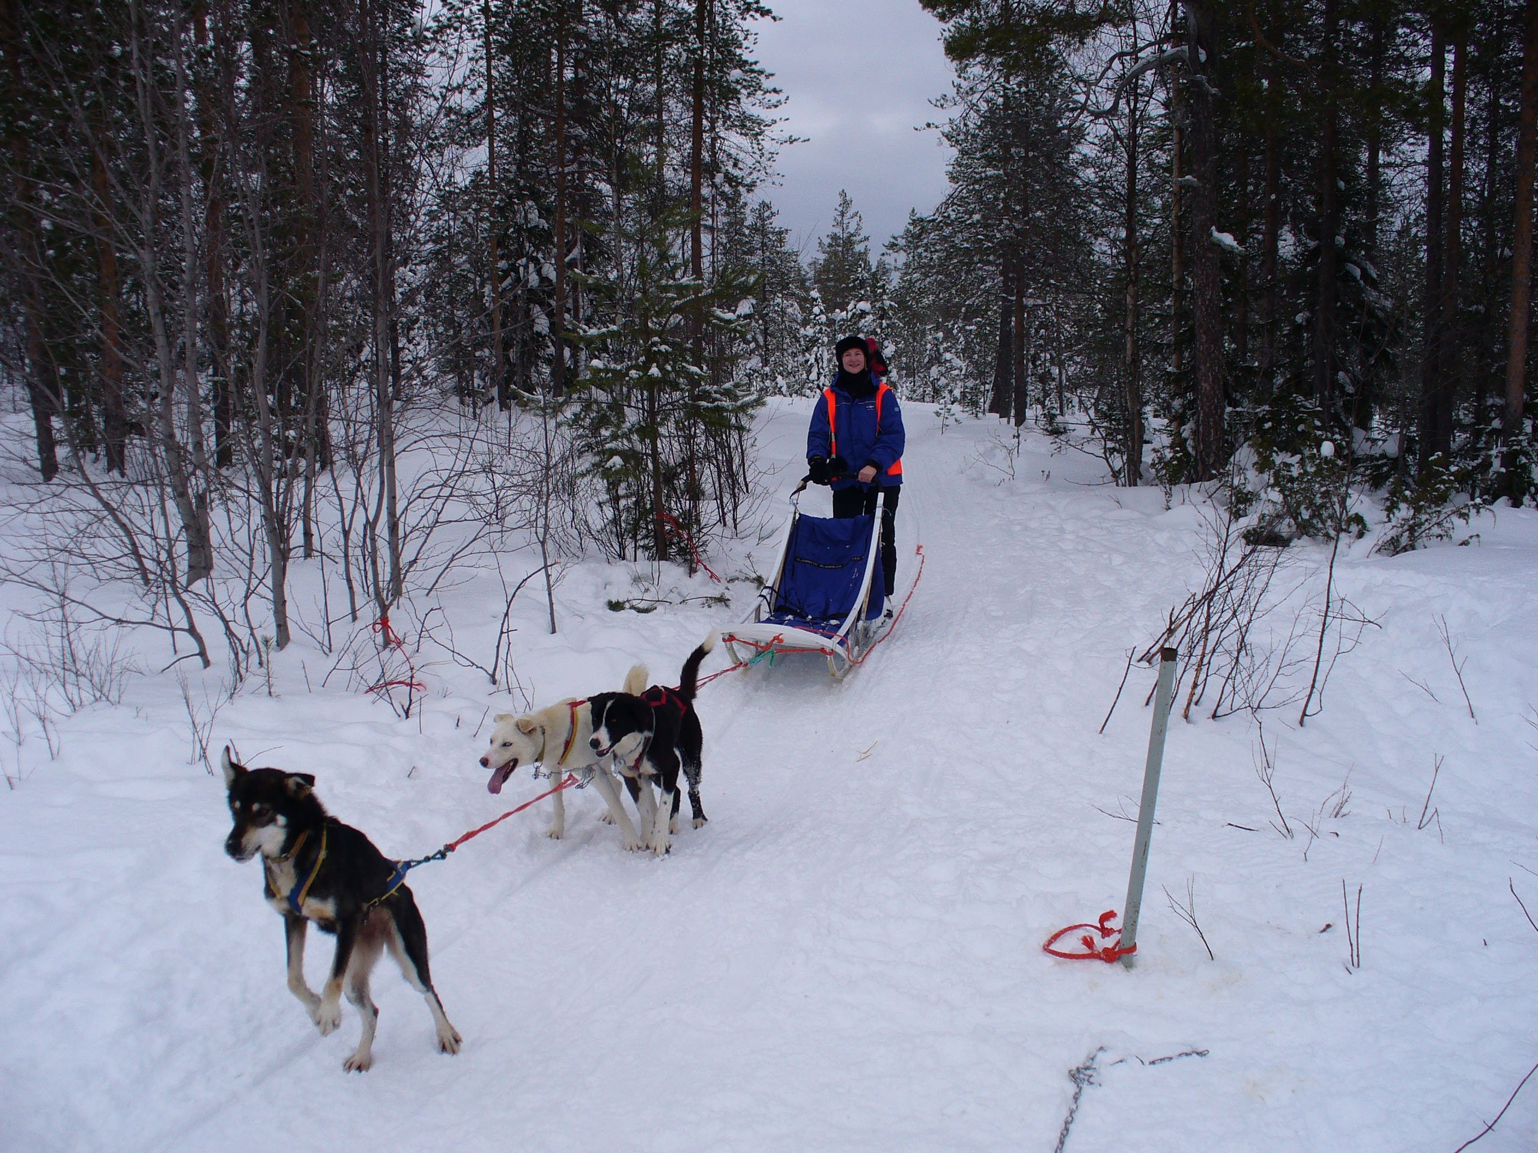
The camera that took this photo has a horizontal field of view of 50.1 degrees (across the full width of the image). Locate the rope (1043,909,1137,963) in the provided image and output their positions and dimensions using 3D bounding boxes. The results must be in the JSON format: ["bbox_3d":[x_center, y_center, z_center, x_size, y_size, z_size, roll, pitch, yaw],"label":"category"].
[{"bbox_3d":[0.934,1.032,4.815,0.260,0.080,0.260,0,8,10],"label":"rope"}]

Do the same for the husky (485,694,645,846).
[{"bbox_3d":[-0.675,0.644,5.983,0.340,0.580,0.780,4,9,32],"label":"husky"}]

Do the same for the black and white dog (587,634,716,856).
[{"bbox_3d":[-0.405,0.598,5.957,0.320,0.670,0.780,1,8,18],"label":"black and white dog"}]

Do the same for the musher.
[{"bbox_3d":[0.536,-0.654,10.340,0.600,1.710,0.500,1,8,12],"label":"musher"}]

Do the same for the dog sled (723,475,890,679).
[{"bbox_3d":[0.337,-0.083,9.739,0.620,0.940,2.050,1,8,14],"label":"dog sled"}]

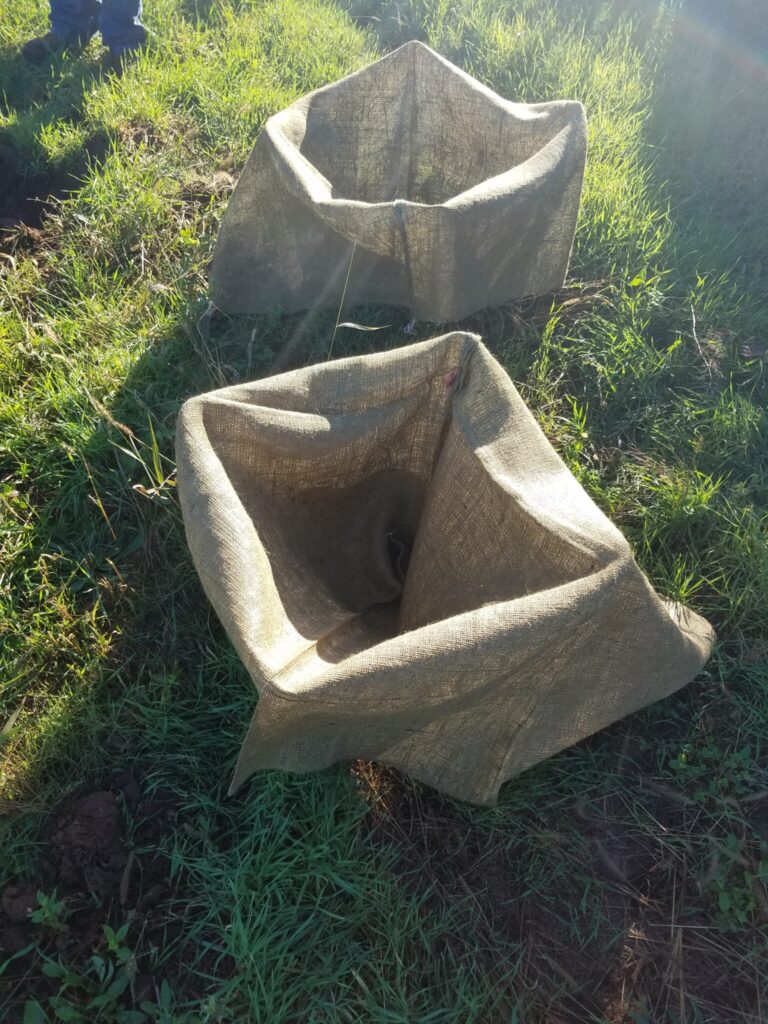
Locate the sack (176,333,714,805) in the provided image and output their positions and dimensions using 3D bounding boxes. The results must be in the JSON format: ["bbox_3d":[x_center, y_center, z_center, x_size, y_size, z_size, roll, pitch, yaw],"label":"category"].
[{"bbox_3d":[0.070,0.065,1.176,0.700,0.320,0.620,-15,50,-13],"label":"sack"}]

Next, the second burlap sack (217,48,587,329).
[{"bbox_3d":[0.019,-0.860,1.972,0.860,0.380,0.730,-4,48,-3],"label":"second burlap sack"}]

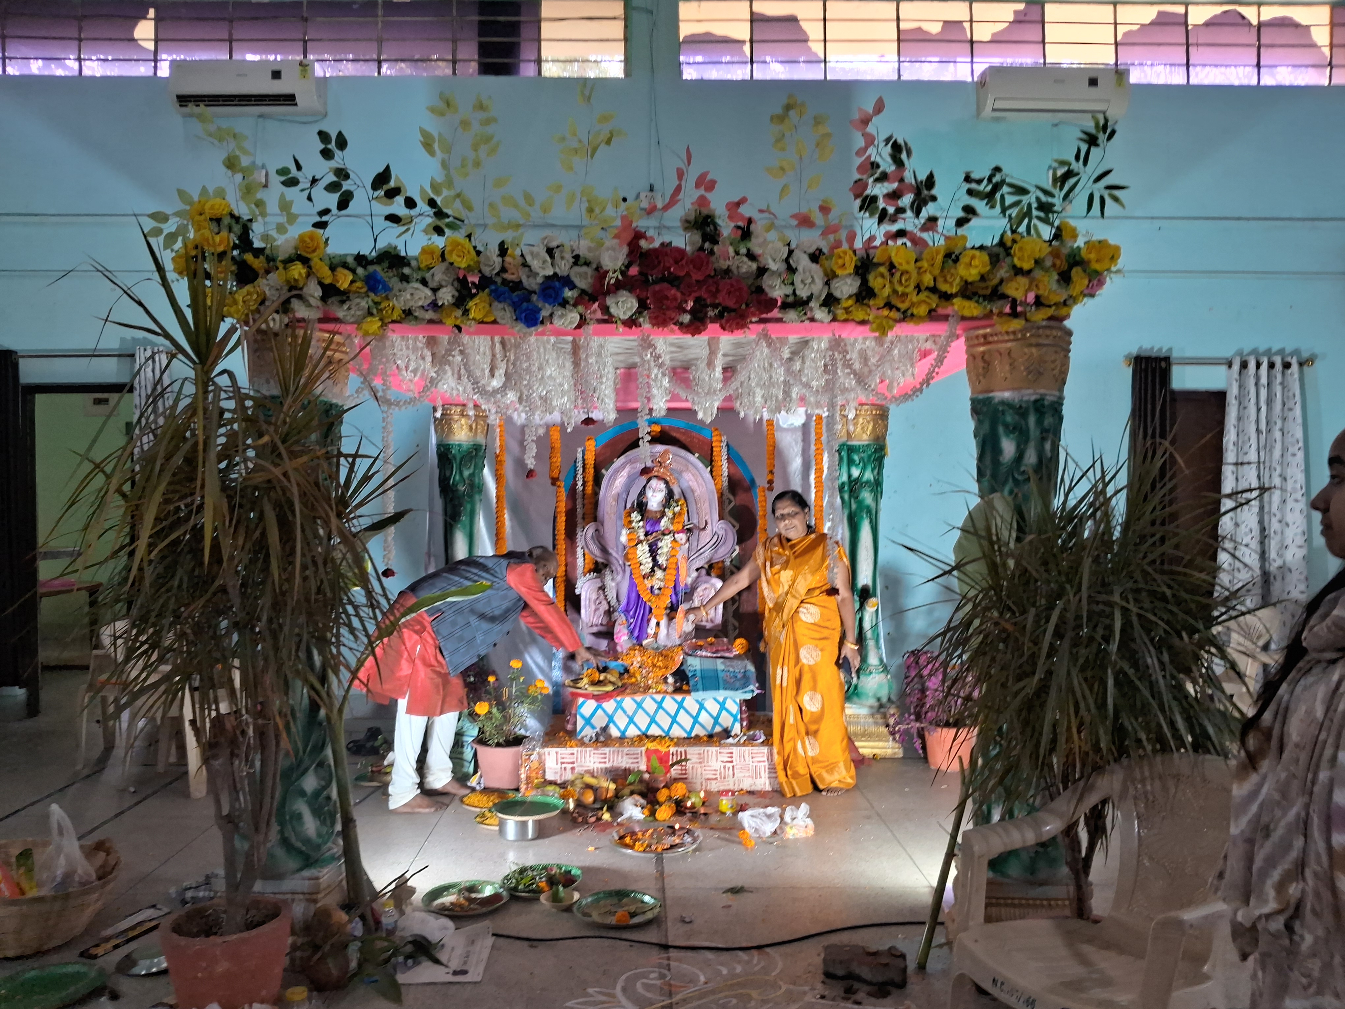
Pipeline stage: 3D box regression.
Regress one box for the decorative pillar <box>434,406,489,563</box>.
[{"bbox_3d":[-1.225,0.447,5.880,0.420,2.010,0.420,0,0,-1],"label":"decorative pillar"}]

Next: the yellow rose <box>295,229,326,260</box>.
[{"bbox_3d":[-1.132,-0.814,3.160,0.096,0.089,0.070,0,1,-1],"label":"yellow rose"}]

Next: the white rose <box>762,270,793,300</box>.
[{"bbox_3d":[0.319,-0.669,3.070,0.092,0.089,0.075,0,0,6],"label":"white rose"}]

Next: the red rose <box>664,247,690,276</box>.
[{"bbox_3d":[0.015,-0.761,3.160,0.077,0.089,0.070,0,1,-1],"label":"red rose"}]

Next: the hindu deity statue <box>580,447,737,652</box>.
[{"bbox_3d":[-0.073,0.251,5.620,0.860,1.130,0.420,0,1,-1],"label":"hindu deity statue"}]

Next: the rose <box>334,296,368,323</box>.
[{"bbox_3d":[-1.012,-0.616,3.190,0.107,0.085,0.065,0,0,-5],"label":"rose"}]

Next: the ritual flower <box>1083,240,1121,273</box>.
[{"bbox_3d":[1.330,-0.770,3.130,0.123,0.104,0.090,0,0,-17],"label":"ritual flower"}]

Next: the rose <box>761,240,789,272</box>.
[{"bbox_3d":[0.320,-0.780,3.170,0.090,0.097,0.070,0,0,0],"label":"rose"}]

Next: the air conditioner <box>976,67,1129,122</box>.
[{"bbox_3d":[2.590,-2.790,6.870,0.955,0.285,0.225,0,0,-2],"label":"air conditioner"}]

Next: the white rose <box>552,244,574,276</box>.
[{"bbox_3d":[-0.348,-0.775,3.200,0.072,0.101,0.065,0,0,-5],"label":"white rose"}]

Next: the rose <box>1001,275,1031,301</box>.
[{"bbox_3d":[1.065,-0.671,3.130,0.092,0.079,0.070,0,1,-1],"label":"rose"}]

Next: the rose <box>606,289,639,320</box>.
[{"bbox_3d":[-0.150,-0.601,3.040,0.101,0.091,0.075,0,0,0],"label":"rose"}]

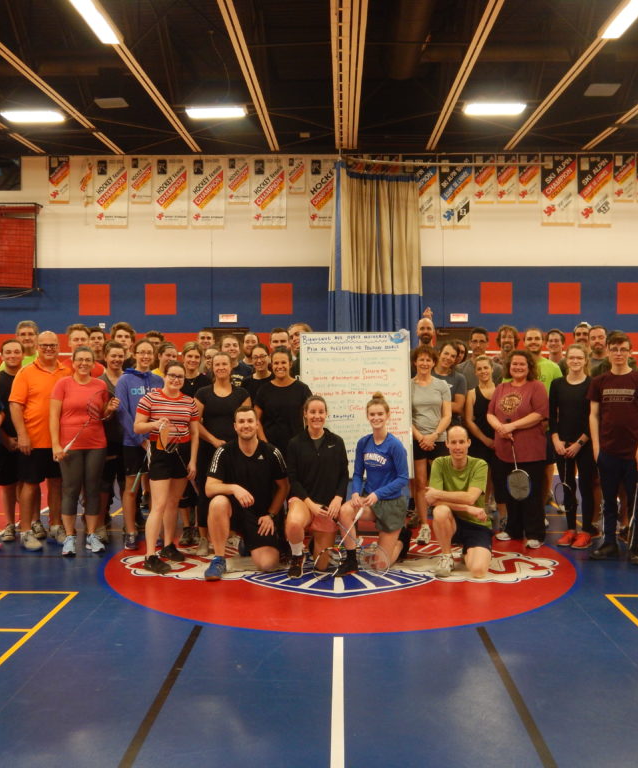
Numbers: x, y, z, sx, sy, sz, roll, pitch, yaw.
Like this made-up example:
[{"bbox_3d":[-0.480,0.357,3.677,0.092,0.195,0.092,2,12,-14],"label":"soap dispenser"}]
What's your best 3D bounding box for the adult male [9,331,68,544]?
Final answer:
[{"bbox_3d":[-2.283,0.448,7.083,0.560,1.768,0.380,-1,2,-18],"label":"adult male"}]

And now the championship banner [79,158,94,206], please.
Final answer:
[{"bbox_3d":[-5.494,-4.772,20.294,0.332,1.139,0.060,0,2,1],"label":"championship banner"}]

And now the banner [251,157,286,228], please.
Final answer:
[{"bbox_3d":[-1.172,-4.505,20.212,0.785,1.698,0.040,0,2,1],"label":"banner"}]

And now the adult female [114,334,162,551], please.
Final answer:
[{"bbox_3d":[-1.458,0.484,7.006,0.460,1.701,0.340,-1,2,-13],"label":"adult female"}]

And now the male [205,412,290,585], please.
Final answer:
[{"bbox_3d":[-0.527,0.759,6.297,0.620,1.180,0.720,0,2,-1],"label":"male"}]

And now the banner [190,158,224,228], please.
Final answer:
[{"bbox_3d":[-2.625,-4.500,20.244,0.783,1.677,0.040,0,2,1],"label":"banner"}]

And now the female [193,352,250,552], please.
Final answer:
[{"bbox_3d":[-0.767,0.534,6.966,0.520,1.578,0.360,0,2,-3],"label":"female"}]

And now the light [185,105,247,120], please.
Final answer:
[{"bbox_3d":[-2.056,-5.455,17.204,1.220,0.110,0.550,0,2,1],"label":"light"}]

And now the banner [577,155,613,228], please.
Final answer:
[{"bbox_3d":[6.445,-4.509,20.050,0.846,1.719,0.040,0,2,1],"label":"banner"}]

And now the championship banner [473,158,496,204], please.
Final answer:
[{"bbox_3d":[3.985,-4.914,20.588,0.510,1.147,0.030,0,2,1],"label":"championship banner"}]

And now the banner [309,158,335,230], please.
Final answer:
[{"bbox_3d":[0.171,-4.487,20.184,0.788,1.672,0.040,0,2,1],"label":"banner"}]

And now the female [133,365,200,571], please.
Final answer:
[{"bbox_3d":[-1.154,0.588,6.535,0.520,1.525,0.420,-1,2,-21],"label":"female"}]

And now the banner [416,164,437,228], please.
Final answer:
[{"bbox_3d":[2.401,-4.476,20.137,0.792,1.668,0.040,0,2,1],"label":"banner"}]

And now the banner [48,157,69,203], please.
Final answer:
[{"bbox_3d":[-6.332,-4.968,20.918,0.520,1.156,0.050,0,2,1],"label":"banner"}]

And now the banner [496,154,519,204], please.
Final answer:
[{"bbox_3d":[4.537,-4.949,20.678,0.516,1.178,0.050,0,2,1],"label":"banner"}]

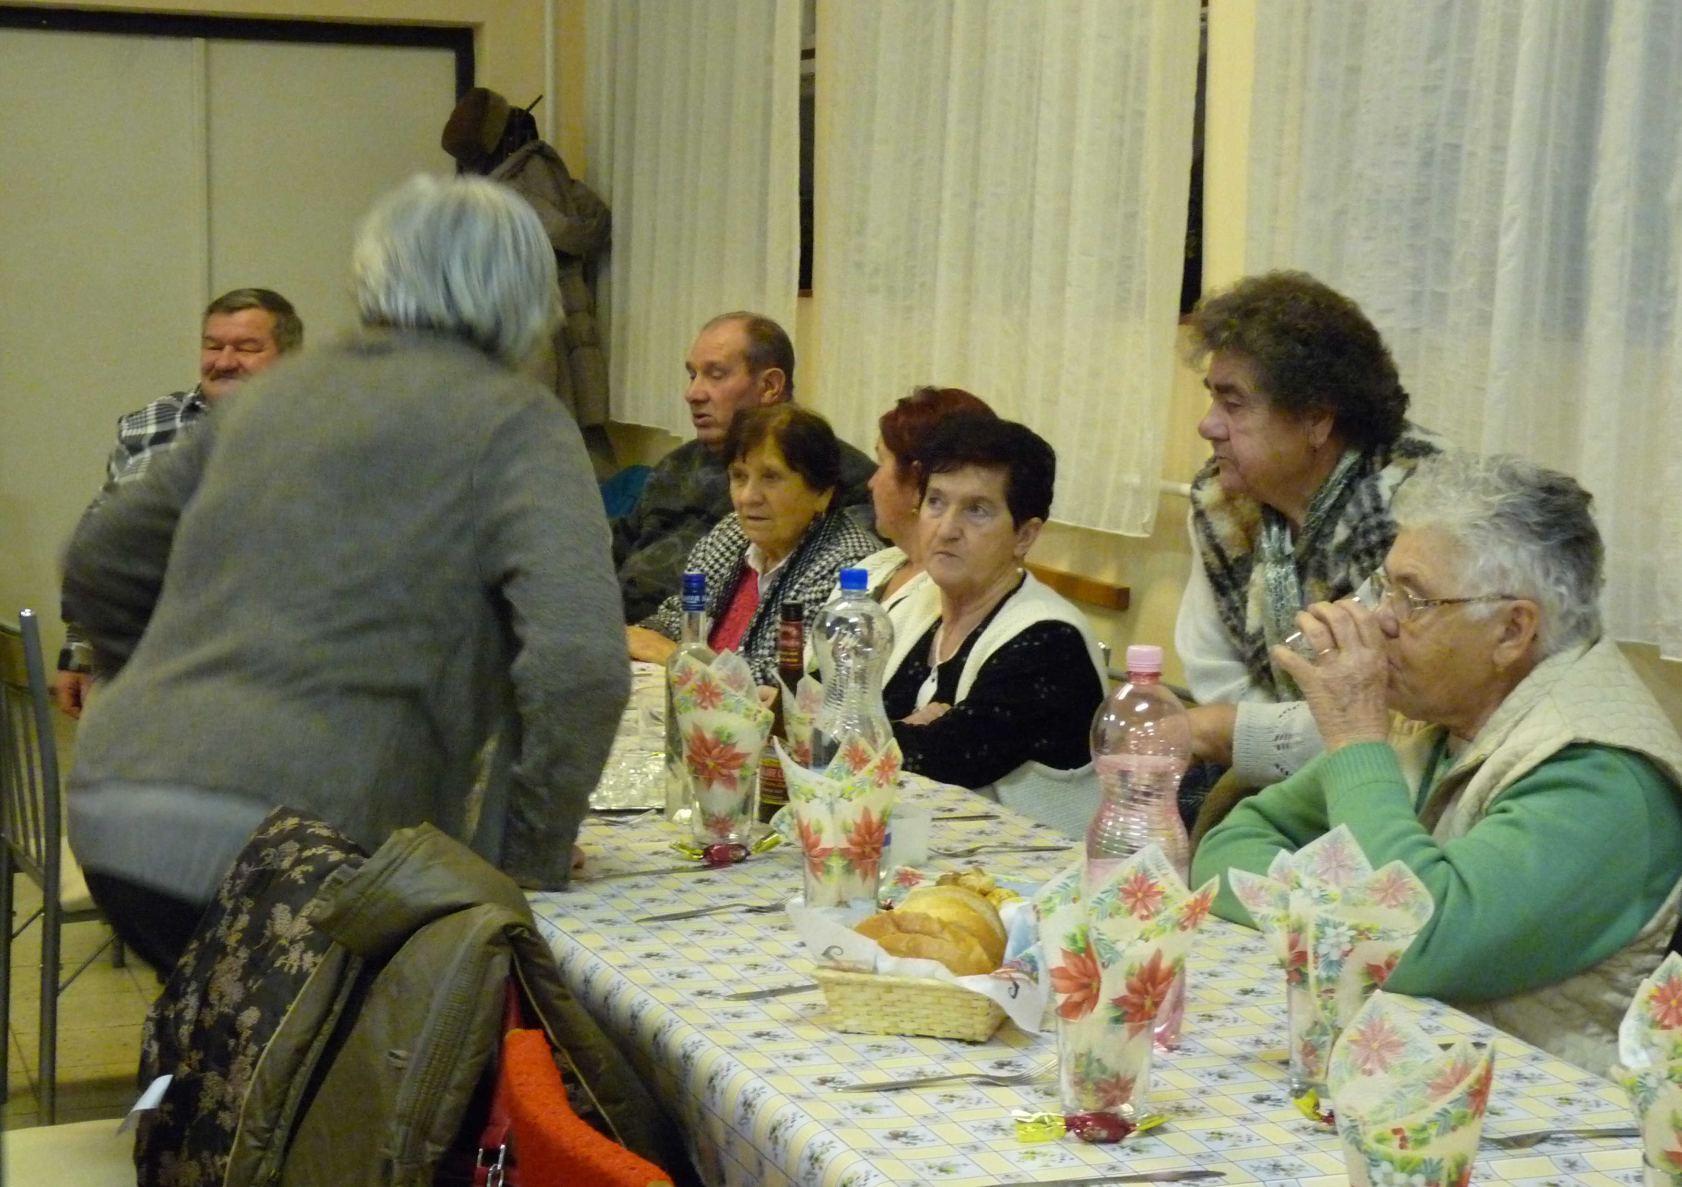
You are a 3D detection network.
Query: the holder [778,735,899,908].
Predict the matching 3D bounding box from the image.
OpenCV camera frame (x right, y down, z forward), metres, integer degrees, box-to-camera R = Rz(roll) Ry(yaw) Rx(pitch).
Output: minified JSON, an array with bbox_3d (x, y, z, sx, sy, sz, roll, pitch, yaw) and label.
[{"bbox_3d":[0.001,0.232,2.990,0.122,0.182,0.110,1,6,0],"label":"holder"}]

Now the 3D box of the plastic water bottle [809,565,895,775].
[{"bbox_3d":[0.015,0.141,3.119,0.088,0.334,0.088,1,6,0],"label":"plastic water bottle"}]

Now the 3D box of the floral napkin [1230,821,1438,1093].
[{"bbox_3d":[0.396,0.291,2.373,0.158,0.212,0.125,2,6,10],"label":"floral napkin"}]

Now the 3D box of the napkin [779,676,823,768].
[{"bbox_3d":[-0.001,0.181,3.387,0.125,0.195,0.110,1,6,0],"label":"napkin"}]

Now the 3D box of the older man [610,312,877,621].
[{"bbox_3d":[-0.289,0.159,5.214,0.680,1.300,0.560,-3,7,-29],"label":"older man"}]

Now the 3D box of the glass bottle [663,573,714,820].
[{"bbox_3d":[-0.171,0.121,3.487,0.068,0.287,0.068,0,6,-3],"label":"glass bottle"}]

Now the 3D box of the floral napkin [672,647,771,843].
[{"bbox_3d":[-0.133,0.171,3.377,0.117,0.214,0.110,0,6,-2],"label":"floral napkin"}]

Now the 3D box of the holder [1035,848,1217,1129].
[{"bbox_3d":[0.220,0.300,2.296,0.142,0.208,0.120,1,6,6],"label":"holder"}]

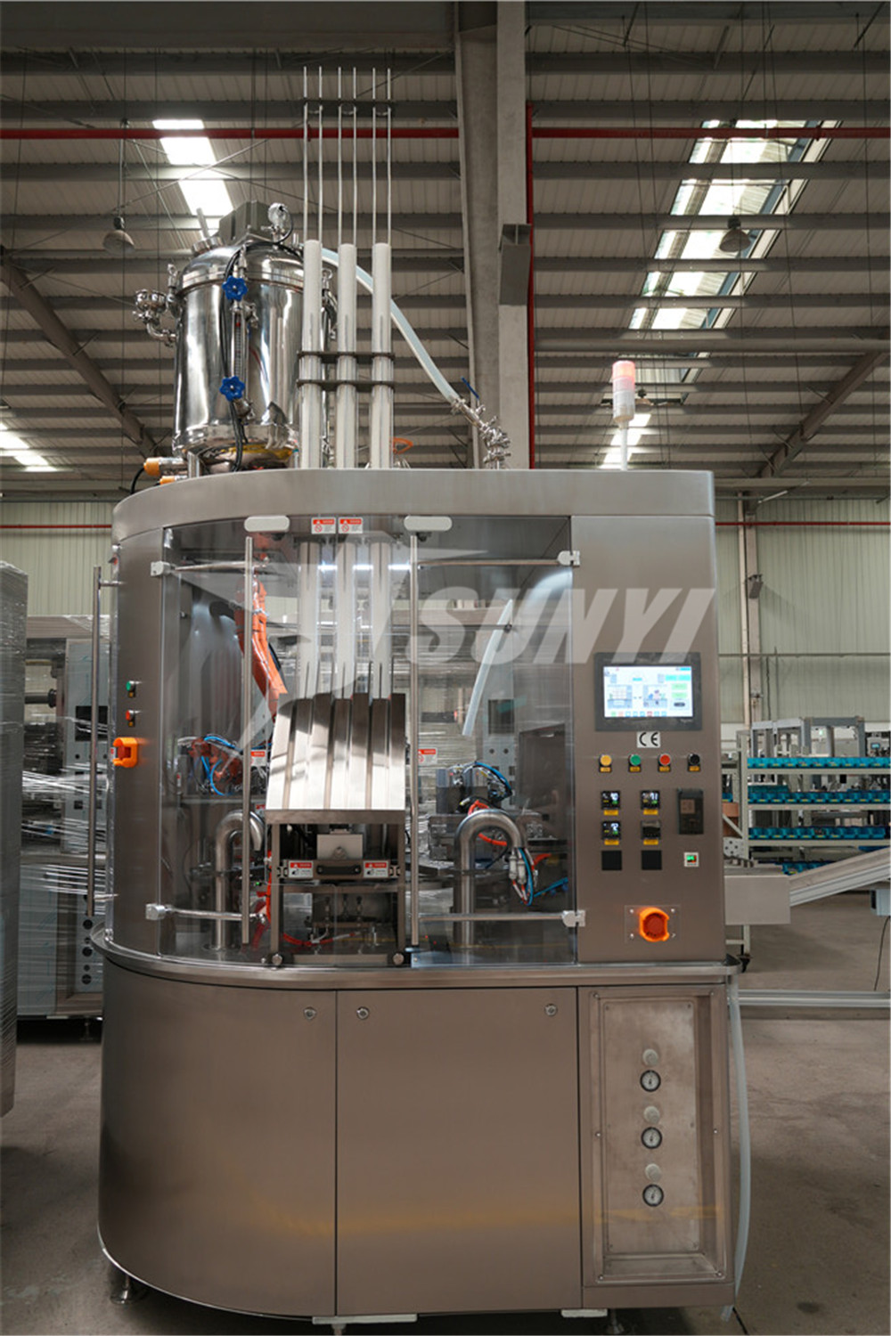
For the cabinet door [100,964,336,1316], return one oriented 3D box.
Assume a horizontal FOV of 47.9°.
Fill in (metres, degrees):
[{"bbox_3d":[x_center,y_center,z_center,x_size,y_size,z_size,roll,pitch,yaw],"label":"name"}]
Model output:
[{"bbox_3d":[-0.681,1.178,2.627,0.938,0.760,0.200,-3,-5,35],"label":"cabinet door"}]

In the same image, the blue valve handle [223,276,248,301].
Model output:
[{"bbox_3d":[-0.575,-1.040,2.744,0.064,0.064,0.024,0,-4,0],"label":"blue valve handle"}]

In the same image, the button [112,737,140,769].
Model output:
[{"bbox_3d":[-0.868,0.229,2.719,0.052,0.080,0.073,4,-6,-43],"label":"button"}]

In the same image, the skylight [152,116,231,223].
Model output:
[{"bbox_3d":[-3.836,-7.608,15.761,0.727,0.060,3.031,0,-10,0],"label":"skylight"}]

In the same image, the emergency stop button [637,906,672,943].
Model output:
[{"bbox_3d":[0.511,0.625,2.451,0.073,0.080,0.050,0,-4,-2],"label":"emergency stop button"}]

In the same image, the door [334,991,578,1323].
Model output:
[{"bbox_3d":[0.032,1.159,2.432,0.590,0.757,0.030,0,-4,-2],"label":"door"}]

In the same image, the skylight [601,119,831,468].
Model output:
[{"bbox_3d":[4.653,-6.817,21.096,1.891,0.300,13.738,0,-10,0],"label":"skylight"}]

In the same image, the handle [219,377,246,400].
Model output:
[{"bbox_3d":[-0.579,-0.759,2.723,0.064,0.064,0.024,0,-4,0],"label":"handle"}]

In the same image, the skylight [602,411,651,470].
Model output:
[{"bbox_3d":[4.683,-5.872,26.052,0.684,0.060,3.810,0,-10,0],"label":"skylight"}]

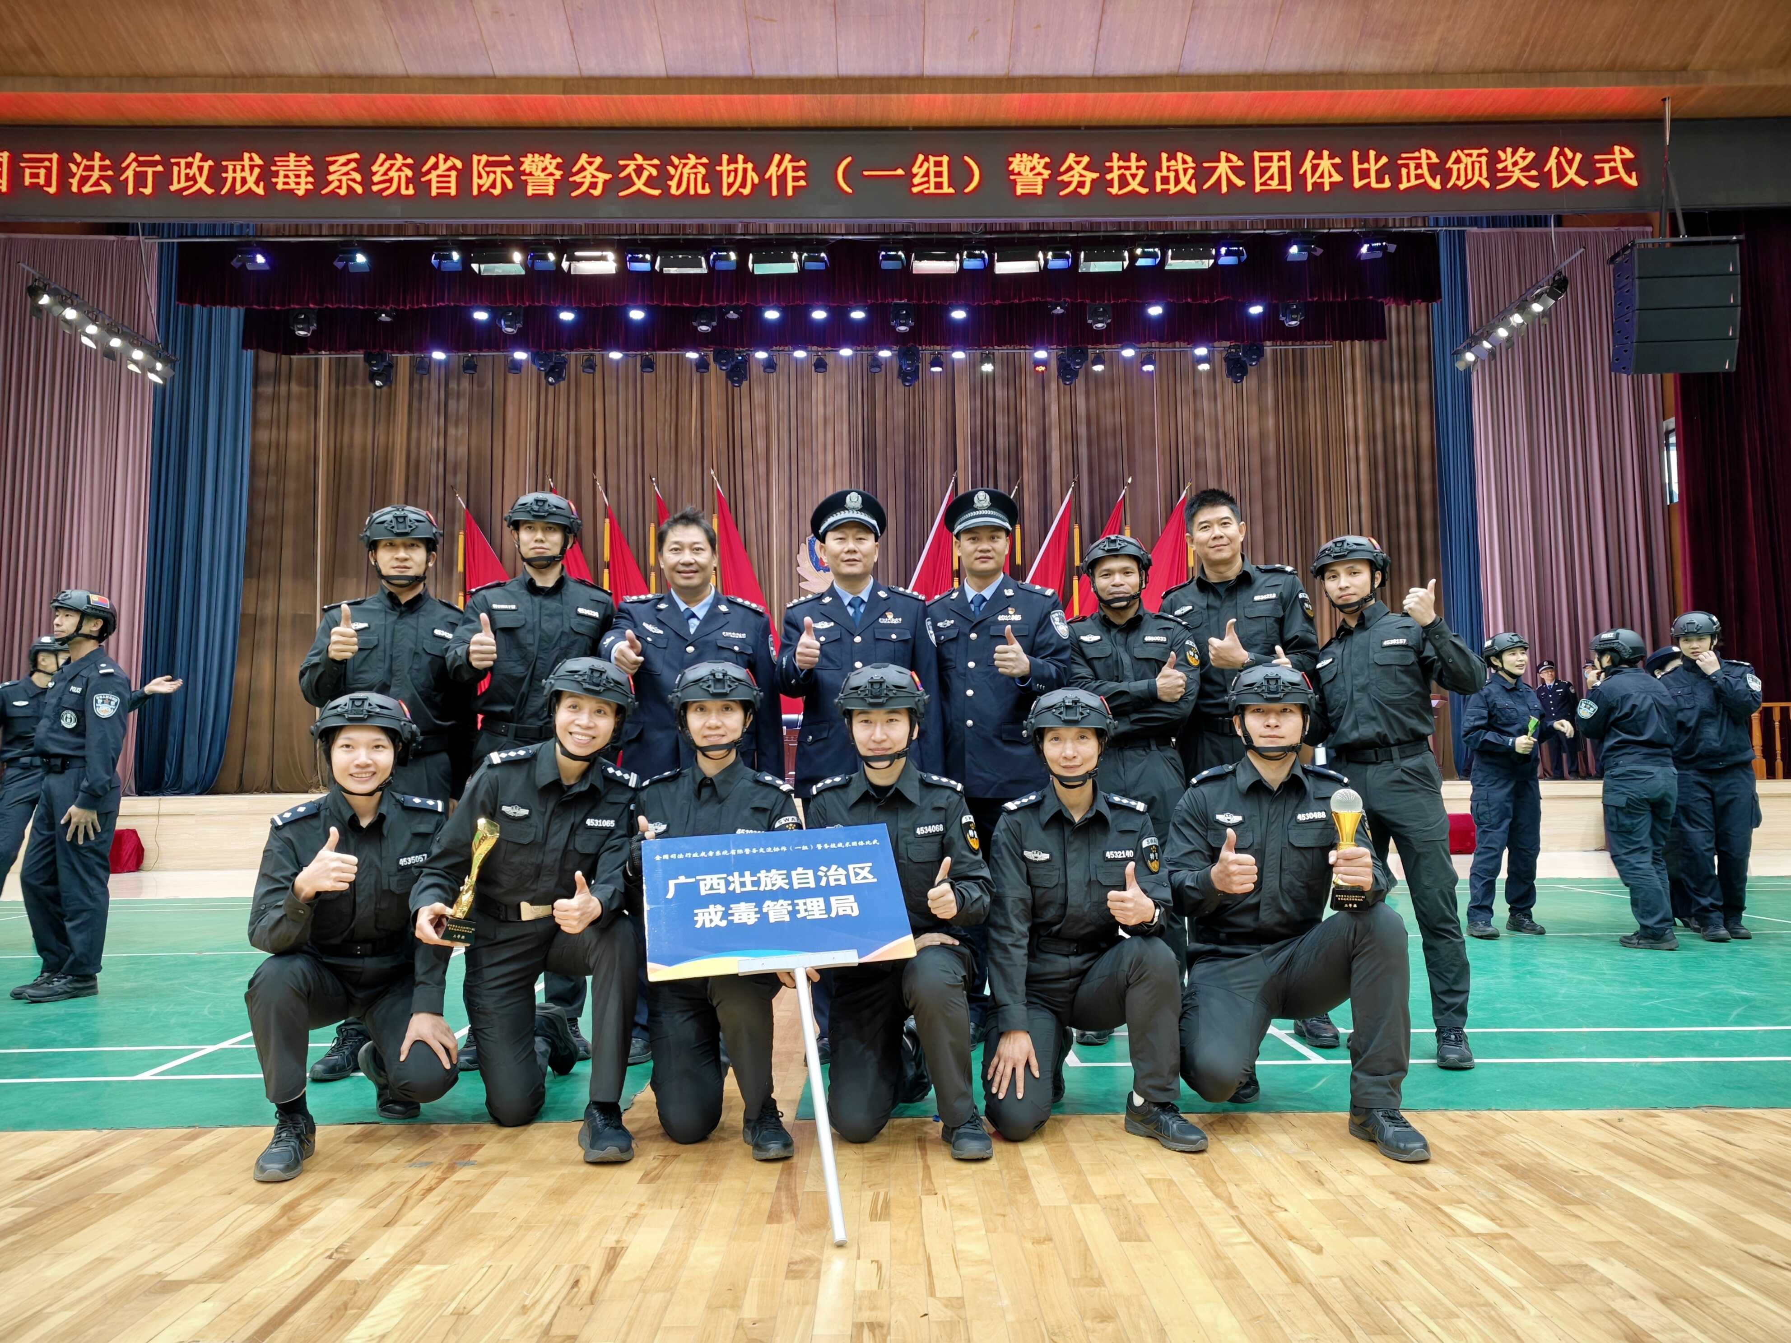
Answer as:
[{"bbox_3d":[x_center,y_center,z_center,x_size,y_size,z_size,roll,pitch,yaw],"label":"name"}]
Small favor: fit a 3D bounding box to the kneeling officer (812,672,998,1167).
[{"bbox_3d":[0.015,0.559,3.029,0.510,1.154,0.647,-1,-5,2],"label":"kneeling officer"}]

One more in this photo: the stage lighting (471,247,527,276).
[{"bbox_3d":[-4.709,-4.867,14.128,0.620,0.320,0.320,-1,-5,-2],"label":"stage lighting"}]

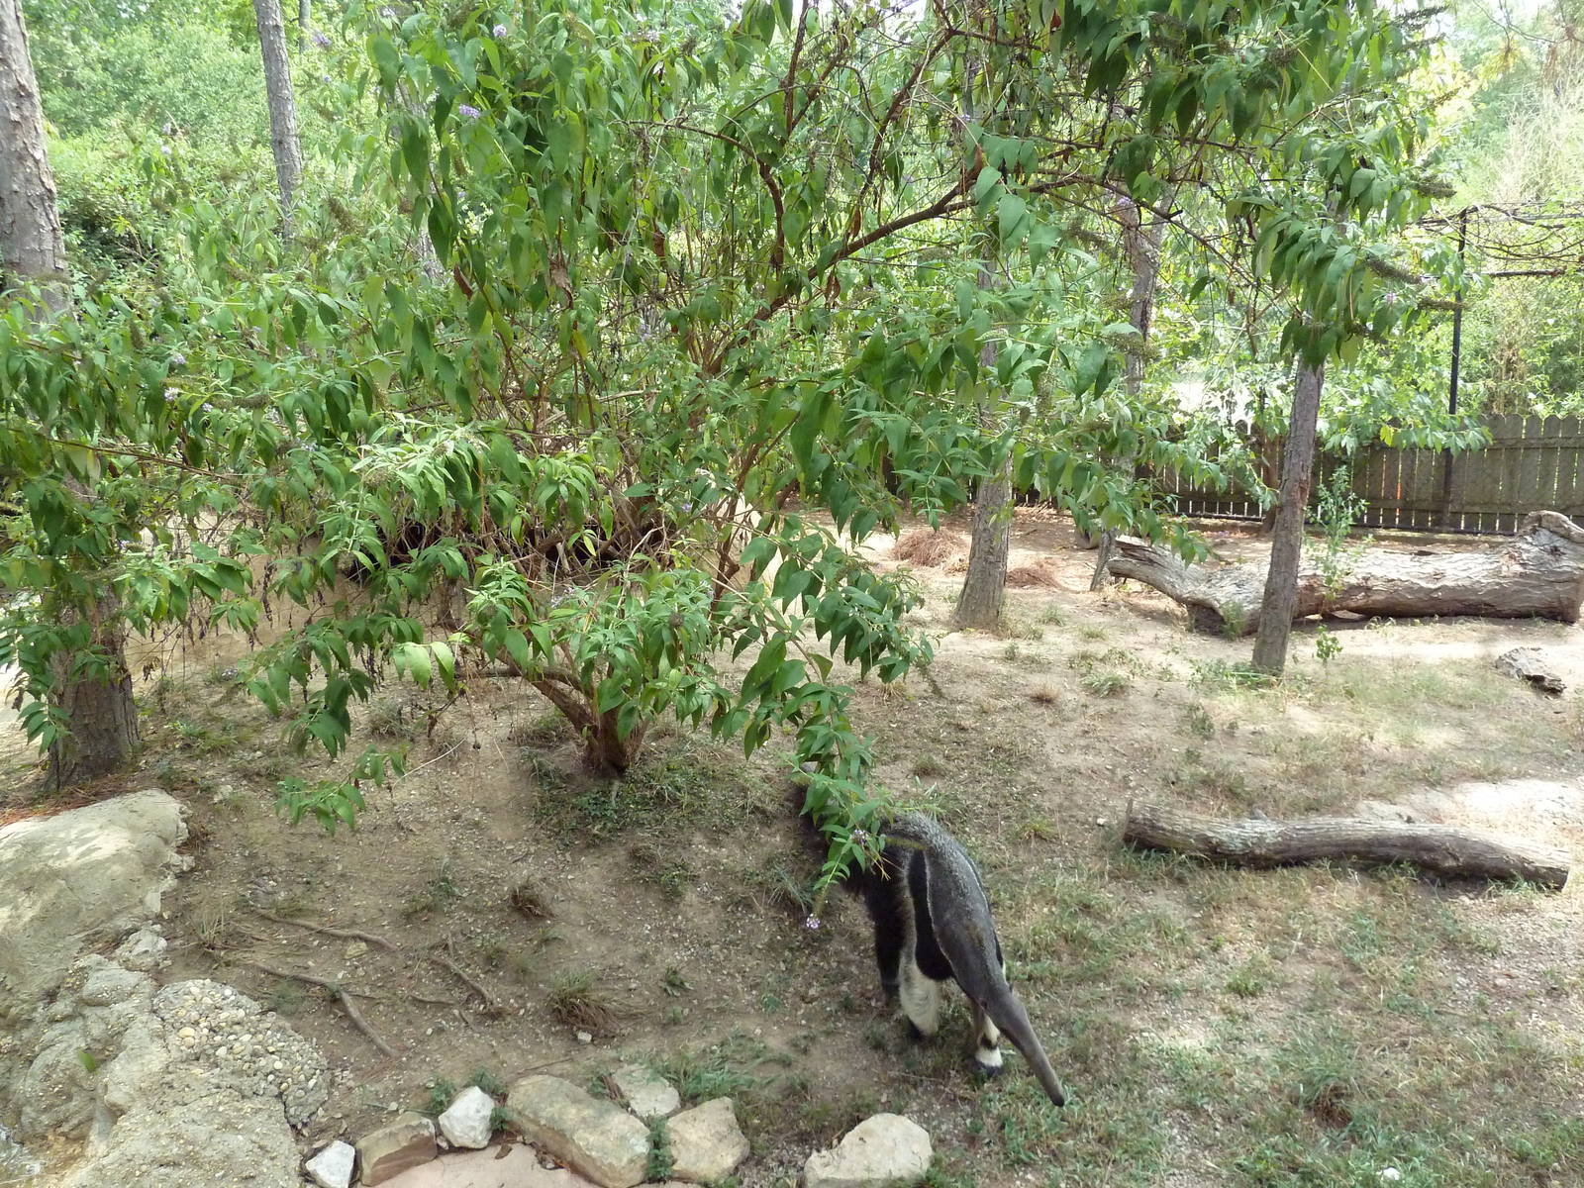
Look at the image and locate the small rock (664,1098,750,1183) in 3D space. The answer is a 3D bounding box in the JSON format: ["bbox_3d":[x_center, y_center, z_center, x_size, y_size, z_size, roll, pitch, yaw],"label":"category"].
[{"bbox_3d":[-0.198,1.256,2.629,0.185,0.105,0.170,-1,10,3],"label":"small rock"}]

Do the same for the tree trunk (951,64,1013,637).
[{"bbox_3d":[1.377,-1.727,8.316,0.360,3.900,0.360,-2,10,0],"label":"tree trunk"}]

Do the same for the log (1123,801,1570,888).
[{"bbox_3d":[1.936,0.907,4.104,1.428,0.155,0.200,2,11,21],"label":"log"}]

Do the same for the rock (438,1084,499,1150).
[{"bbox_3d":[-0.778,1.254,2.743,0.125,0.105,0.115,-4,10,-11],"label":"rock"}]

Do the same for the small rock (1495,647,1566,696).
[{"bbox_3d":[4.114,0.431,6.370,0.330,0.160,0.360,1,10,17],"label":"small rock"}]

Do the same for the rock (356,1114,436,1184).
[{"bbox_3d":[-0.913,1.283,2.645,0.180,0.090,0.105,-6,11,-22],"label":"rock"}]

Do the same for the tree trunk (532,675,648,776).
[{"bbox_3d":[-0.958,0.622,5.402,0.480,0.400,0.320,-3,10,-9],"label":"tree trunk"}]

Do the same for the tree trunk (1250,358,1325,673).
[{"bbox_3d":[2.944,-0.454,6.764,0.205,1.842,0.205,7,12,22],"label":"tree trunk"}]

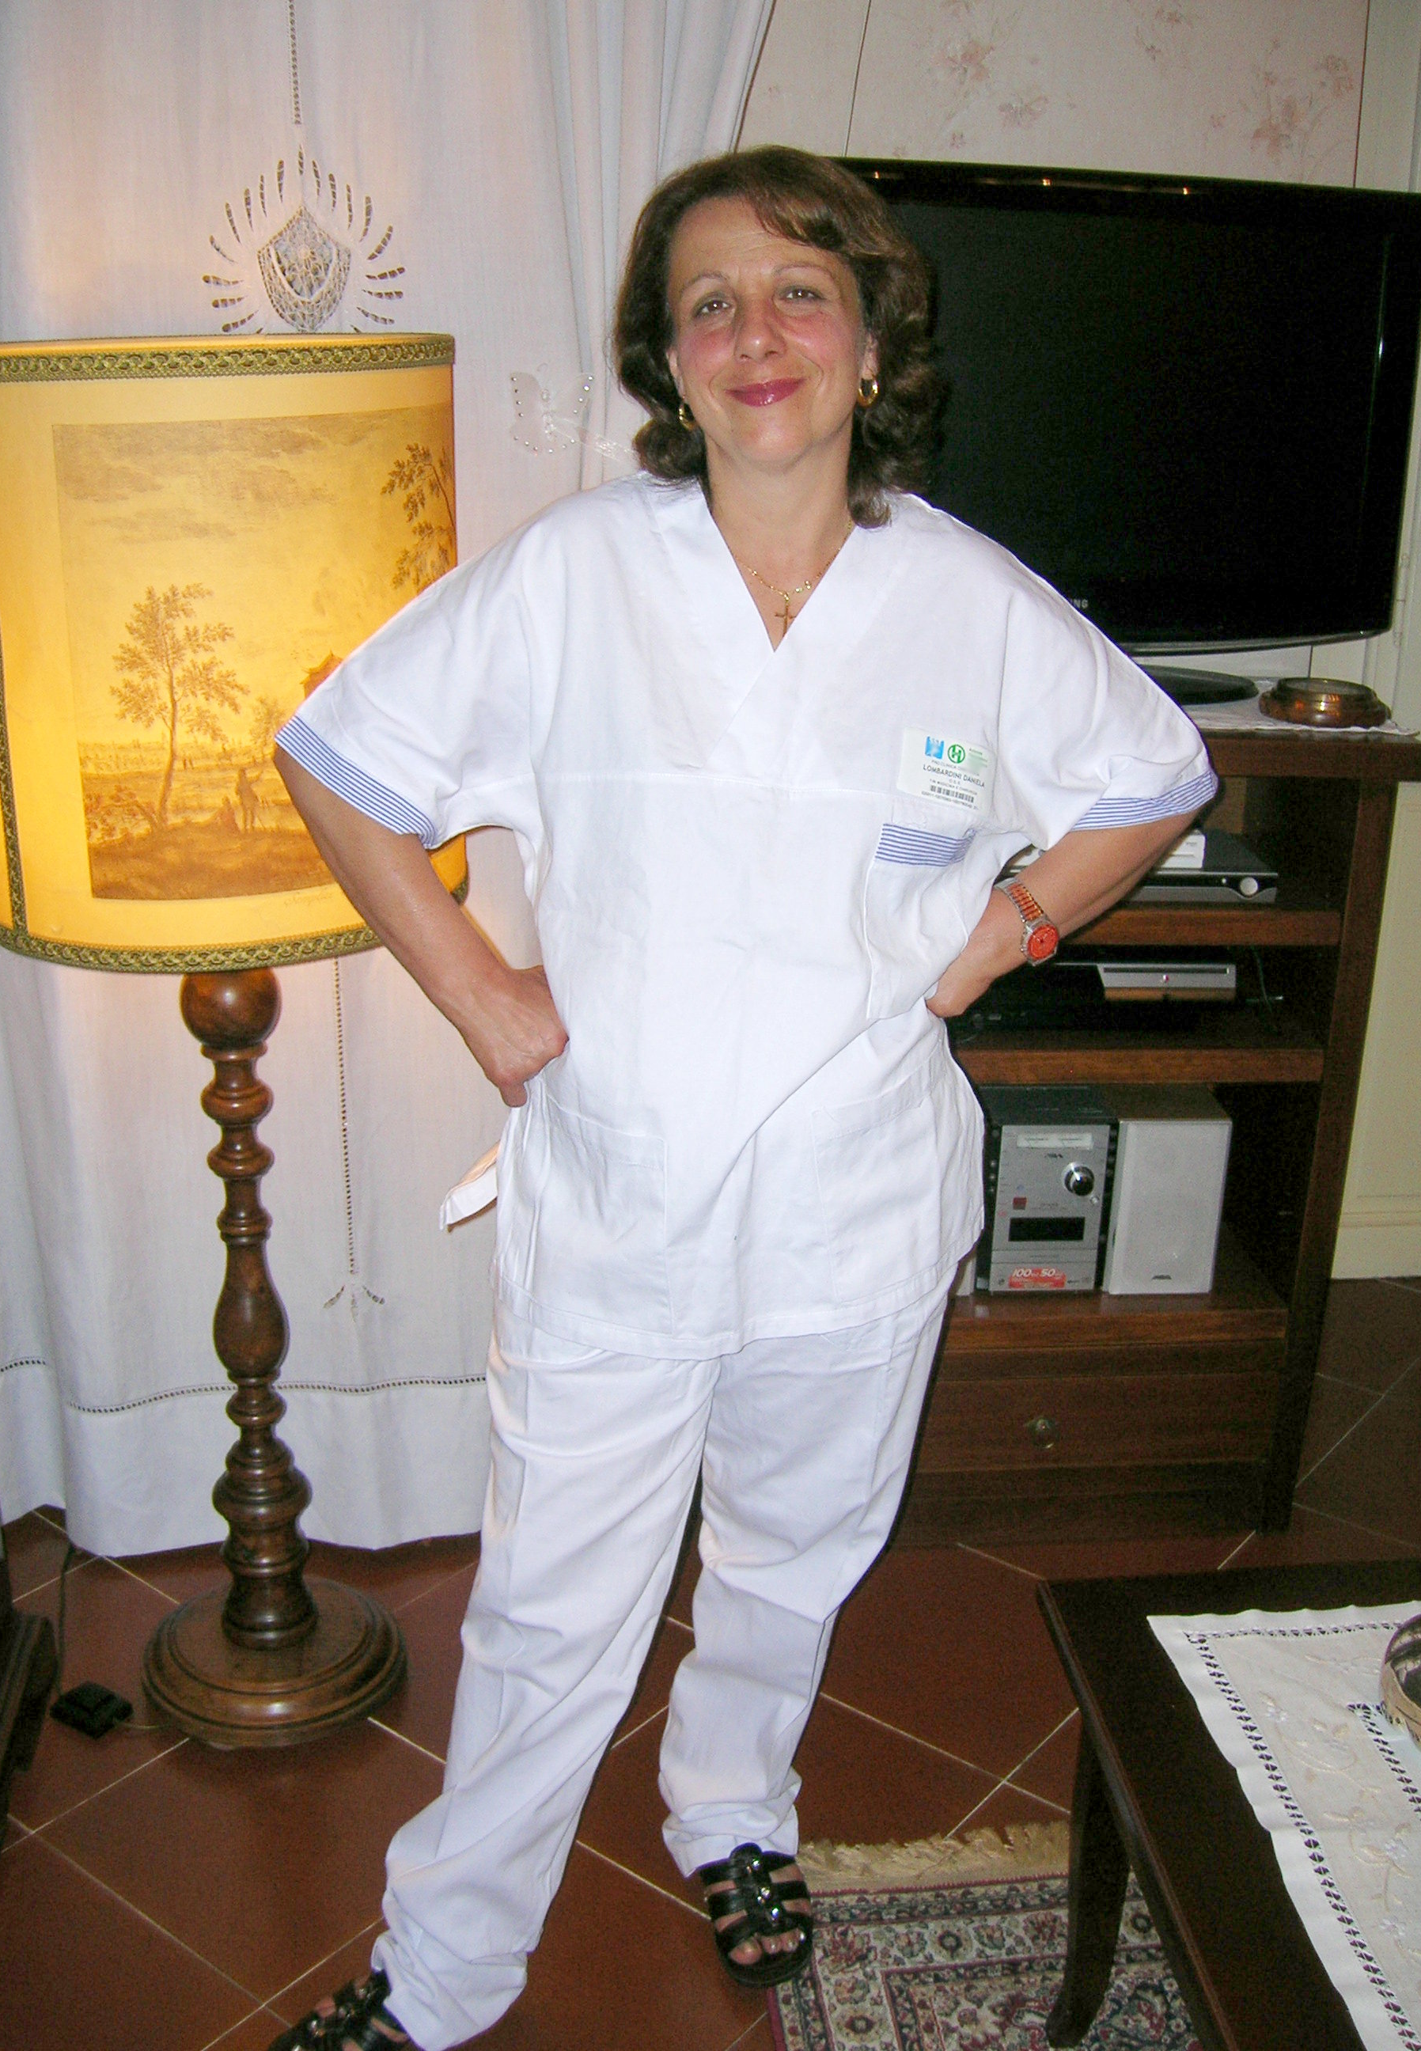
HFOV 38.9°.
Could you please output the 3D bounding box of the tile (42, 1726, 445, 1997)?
[{"bbox_3d":[-0.454,0.843,2.122,0.367,0.013,0.367,15,24,36],"label":"tile"}]

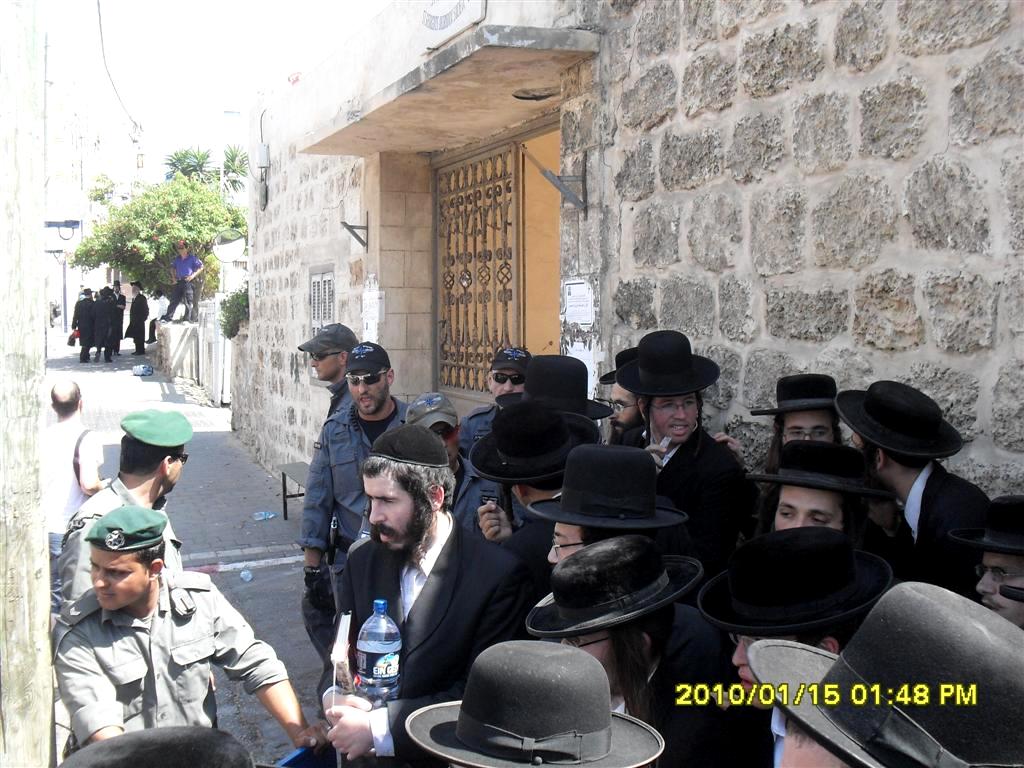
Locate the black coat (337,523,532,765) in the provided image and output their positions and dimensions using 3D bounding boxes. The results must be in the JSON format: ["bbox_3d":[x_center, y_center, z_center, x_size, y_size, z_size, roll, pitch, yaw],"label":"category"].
[{"bbox_3d":[-0.176,0.730,2.557,0.520,0.860,0.360,5,7,41],"label":"black coat"}]

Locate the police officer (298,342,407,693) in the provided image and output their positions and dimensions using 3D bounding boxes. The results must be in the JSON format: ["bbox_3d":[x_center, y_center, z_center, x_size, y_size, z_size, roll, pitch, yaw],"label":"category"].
[{"bbox_3d":[-0.541,0.752,4.383,0.560,1.830,0.360,1,5,7],"label":"police officer"}]

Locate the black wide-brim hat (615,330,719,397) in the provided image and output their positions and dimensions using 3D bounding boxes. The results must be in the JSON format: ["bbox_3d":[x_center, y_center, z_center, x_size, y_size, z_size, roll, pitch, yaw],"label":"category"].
[{"bbox_3d":[0.536,-0.075,3.900,0.350,0.140,0.365,-6,23,-6],"label":"black wide-brim hat"}]

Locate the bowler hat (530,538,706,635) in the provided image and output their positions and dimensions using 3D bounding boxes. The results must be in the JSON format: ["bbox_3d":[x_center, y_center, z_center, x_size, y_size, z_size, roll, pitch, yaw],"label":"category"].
[{"bbox_3d":[0.182,0.362,2.162,0.350,0.122,0.320,-16,8,8],"label":"bowler hat"}]

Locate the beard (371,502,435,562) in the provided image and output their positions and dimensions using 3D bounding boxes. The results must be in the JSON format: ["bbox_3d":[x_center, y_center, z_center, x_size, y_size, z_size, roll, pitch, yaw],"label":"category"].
[{"bbox_3d":[-0.231,0.325,2.460,0.110,0.140,0.130,-13,12,-34],"label":"beard"}]

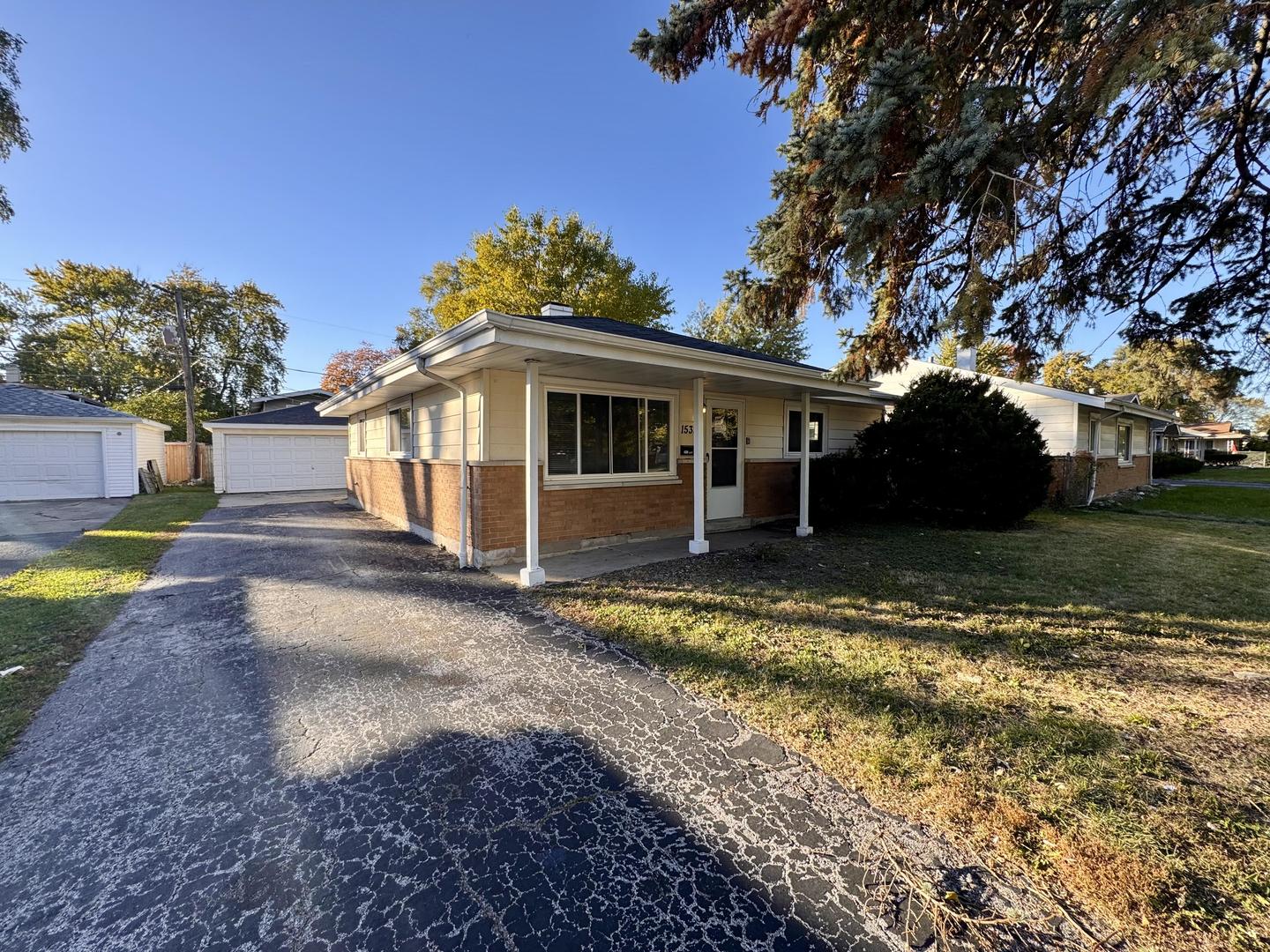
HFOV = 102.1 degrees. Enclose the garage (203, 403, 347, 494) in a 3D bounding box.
[{"bbox_3d":[-13.369,-1.364,21.223,6.480,3.540,6.550,-2,3,-37],"label":"garage"}]

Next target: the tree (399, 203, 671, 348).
[{"bbox_3d":[-4.957,-6.631,25.687,13.600,13.762,13.600,-2,3,-37],"label":"tree"}]

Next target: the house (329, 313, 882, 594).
[{"bbox_3d":[-1.251,-1.542,12.562,9.780,4.720,12.750,-2,3,-37],"label":"house"}]

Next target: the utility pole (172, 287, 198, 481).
[{"bbox_3d":[-20.769,-4.223,23.791,0.380,8.877,0.380,-4,3,-37],"label":"utility pole"}]

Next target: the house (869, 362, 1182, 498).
[{"bbox_3d":[11.628,-1.540,17.983,9.300,4.080,9.050,-2,3,-37],"label":"house"}]

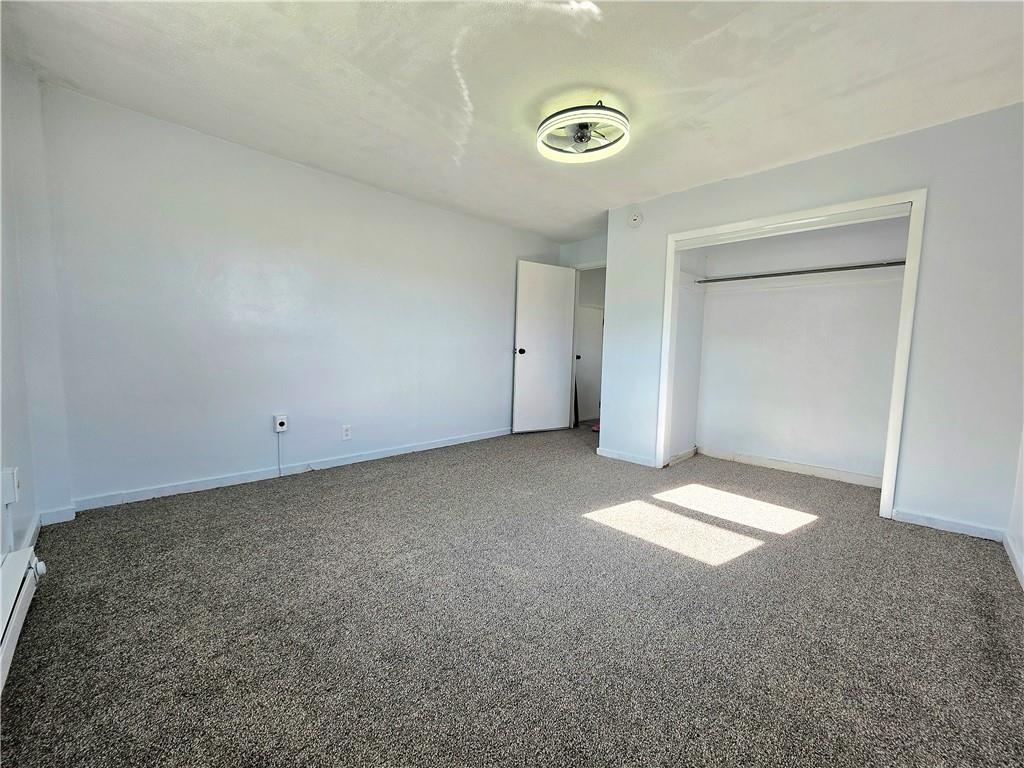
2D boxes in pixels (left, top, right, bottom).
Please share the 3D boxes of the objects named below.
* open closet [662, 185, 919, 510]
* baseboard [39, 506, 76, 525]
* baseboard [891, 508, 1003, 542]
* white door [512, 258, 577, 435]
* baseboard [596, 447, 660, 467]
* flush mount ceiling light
[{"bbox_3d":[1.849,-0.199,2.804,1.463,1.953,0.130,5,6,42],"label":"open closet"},{"bbox_3d":[-2.450,0.717,2.078,0.015,0.070,0.116,6,7,44],"label":"baseboard"},{"bbox_3d":[2.497,0.810,2.219,0.417,0.066,0.015,5,6,42],"label":"baseboard"},{"bbox_3d":[0.392,-0.431,4.711,0.793,2.020,0.040,-1,5,-24],"label":"white door"},{"bbox_3d":[1.044,0.672,3.527,0.572,0.066,0.015,5,6,42],"label":"baseboard"},{"bbox_3d":[0.407,-1.453,2.200,0.520,0.130,0.520,1,5,0],"label":"flush mount ceiling light"}]

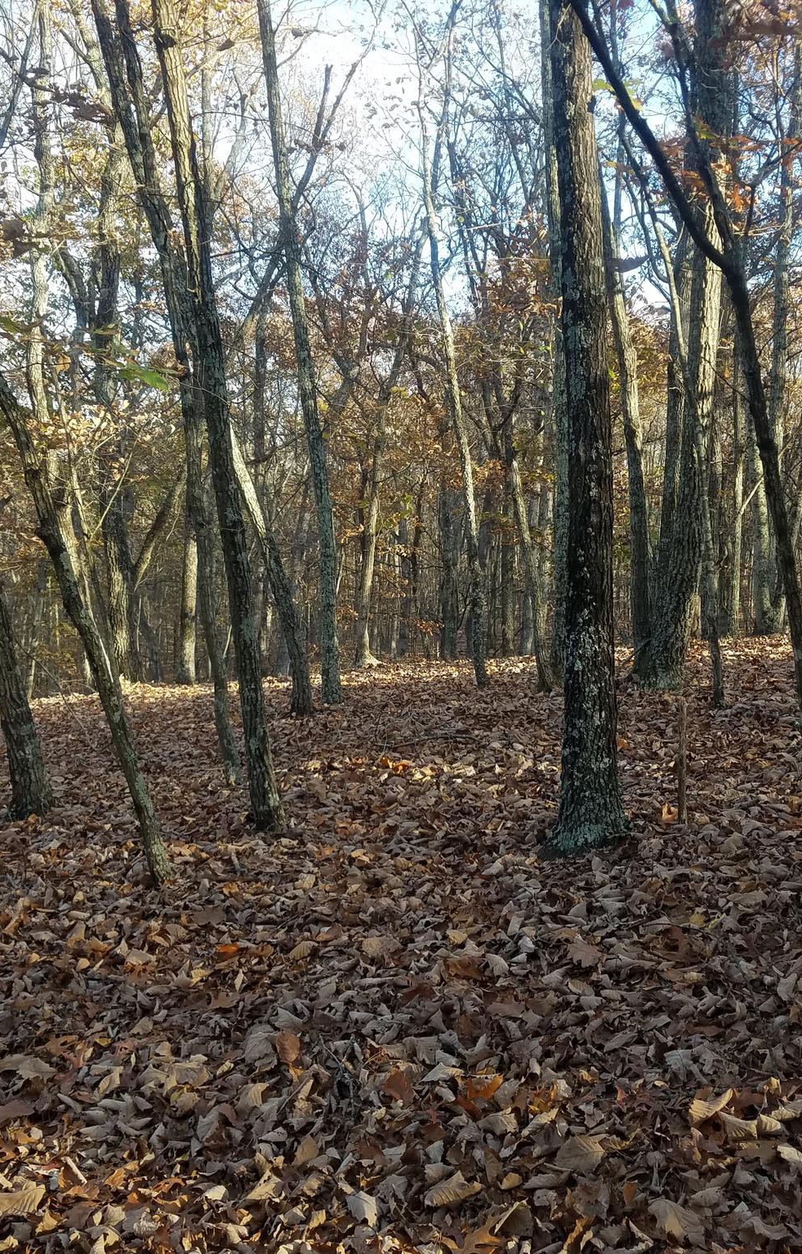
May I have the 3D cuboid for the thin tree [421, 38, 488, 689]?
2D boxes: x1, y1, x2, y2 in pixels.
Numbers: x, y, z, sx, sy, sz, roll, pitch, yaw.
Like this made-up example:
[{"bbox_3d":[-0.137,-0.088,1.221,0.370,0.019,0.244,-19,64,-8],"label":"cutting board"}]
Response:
[{"bbox_3d":[0.691,-3.488,16.400,0.820,8.500,0.600,-1,2,0],"label":"thin tree"}]

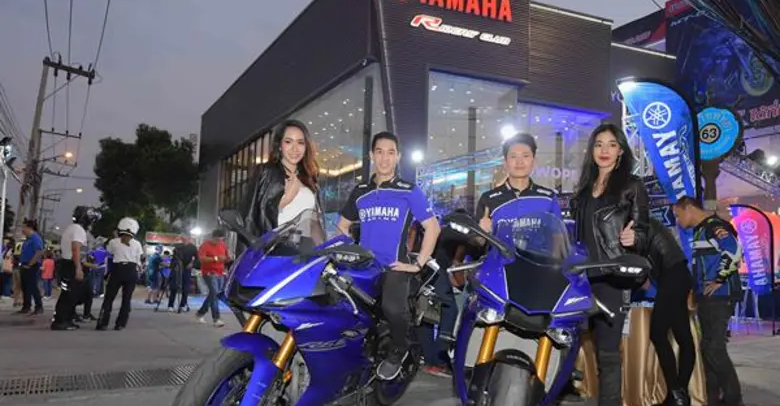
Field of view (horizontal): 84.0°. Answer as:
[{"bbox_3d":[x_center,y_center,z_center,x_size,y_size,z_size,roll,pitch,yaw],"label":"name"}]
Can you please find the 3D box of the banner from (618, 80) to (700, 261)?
[{"bbox_3d":[2.703,0.135,4.270,0.800,2.750,0.120,-1,-6,12],"label":"banner"}]

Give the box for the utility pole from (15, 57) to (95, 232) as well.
[{"bbox_3d":[-17.449,-2.023,22.470,2.300,10.700,0.400,10,-9,-38],"label":"utility pole"}]

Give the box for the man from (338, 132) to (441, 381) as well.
[{"bbox_3d":[0.019,0.294,2.433,0.600,1.420,0.580,-1,-6,18],"label":"man"}]

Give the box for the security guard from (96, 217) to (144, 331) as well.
[{"bbox_3d":[-3.734,1.046,6.072,0.580,1.660,0.400,0,-5,6],"label":"security guard"}]

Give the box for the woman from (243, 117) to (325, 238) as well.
[{"bbox_3d":[-0.600,0.390,2.467,0.520,1.760,0.380,3,-6,-27],"label":"woman"}]

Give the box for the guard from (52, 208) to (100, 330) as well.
[{"bbox_3d":[-4.380,0.926,6.117,0.450,1.760,0.540,5,-7,-37],"label":"guard"}]

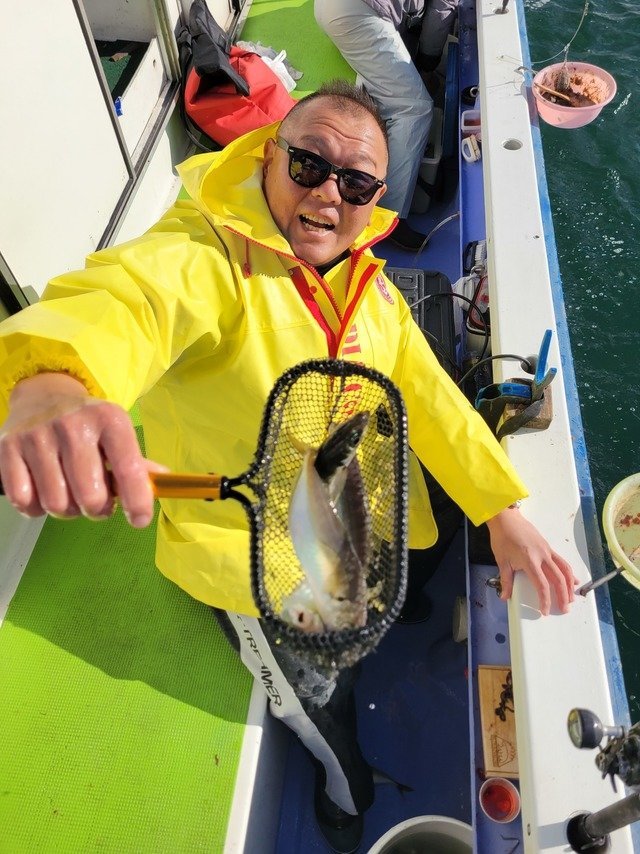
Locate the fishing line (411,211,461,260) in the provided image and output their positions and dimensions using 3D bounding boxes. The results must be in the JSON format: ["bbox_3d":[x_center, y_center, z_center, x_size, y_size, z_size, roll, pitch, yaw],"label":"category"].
[{"bbox_3d":[0.443,-0.728,2.450,0.185,0.220,0.050,4,56,6],"label":"fishing line"}]

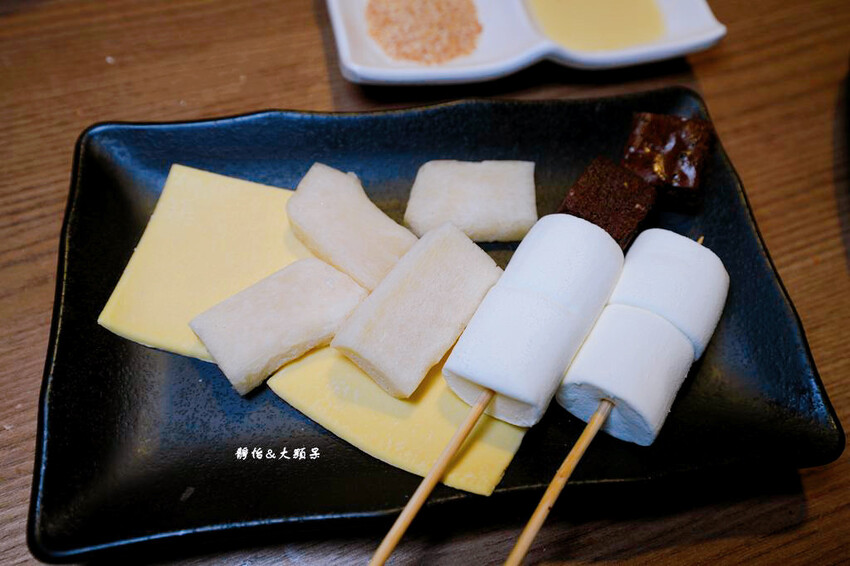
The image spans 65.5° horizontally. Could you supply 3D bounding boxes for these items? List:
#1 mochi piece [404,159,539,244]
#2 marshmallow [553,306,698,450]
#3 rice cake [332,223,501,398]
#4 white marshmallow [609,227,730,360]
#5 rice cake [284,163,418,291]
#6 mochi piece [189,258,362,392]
[{"bbox_3d":[0.017,-0.031,0.246,0.047,0.011,0.028,1,69,-1],"label":"mochi piece"},{"bbox_3d":[0.064,0.029,0.211,0.032,0.032,0.031,31,70,14],"label":"marshmallow"},{"bbox_3d":[0.000,0.009,0.221,0.028,0.011,0.058,37,65,9],"label":"rice cake"},{"bbox_3d":[0.080,0.006,0.220,0.033,0.033,0.031,29,69,13],"label":"white marshmallow"},{"bbox_3d":[-0.025,-0.019,0.241,0.052,0.011,0.027,42,70,16],"label":"rice cake"},{"bbox_3d":[-0.048,0.013,0.225,0.051,0.010,0.030,-36,67,-17],"label":"mochi piece"}]

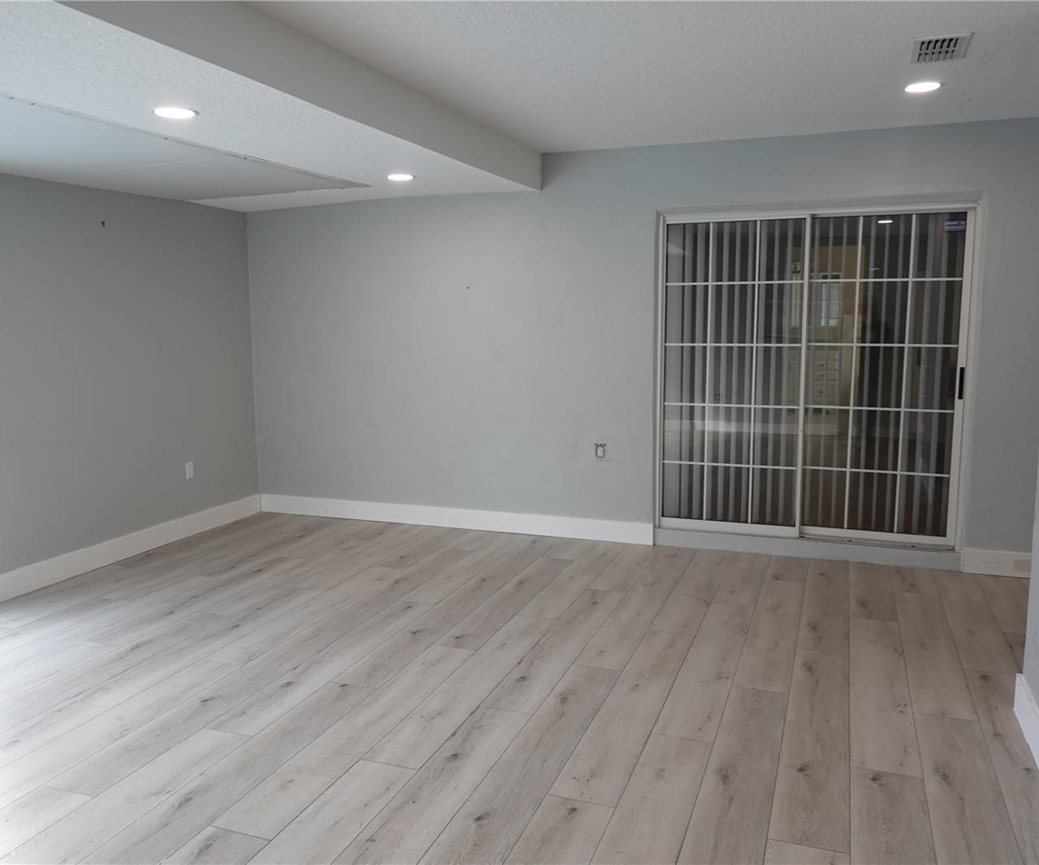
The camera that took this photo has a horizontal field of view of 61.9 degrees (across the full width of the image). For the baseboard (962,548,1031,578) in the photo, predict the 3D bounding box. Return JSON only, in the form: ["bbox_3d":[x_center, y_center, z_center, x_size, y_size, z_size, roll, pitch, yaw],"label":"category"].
[{"bbox_3d":[2.748,0.751,4.949,0.380,0.147,0.018,3,8,21],"label":"baseboard"}]

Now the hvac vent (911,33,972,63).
[{"bbox_3d":[1.651,-1.508,3.395,0.203,0.022,0.358,3,8,21],"label":"hvac vent"}]

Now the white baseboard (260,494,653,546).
[{"bbox_3d":[-0.562,0.605,6.193,3.060,0.145,0.018,3,8,21],"label":"white baseboard"}]

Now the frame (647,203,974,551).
[{"bbox_3d":[1.767,-0.336,5.337,1.793,2.021,0.120,3,8,21],"label":"frame"}]

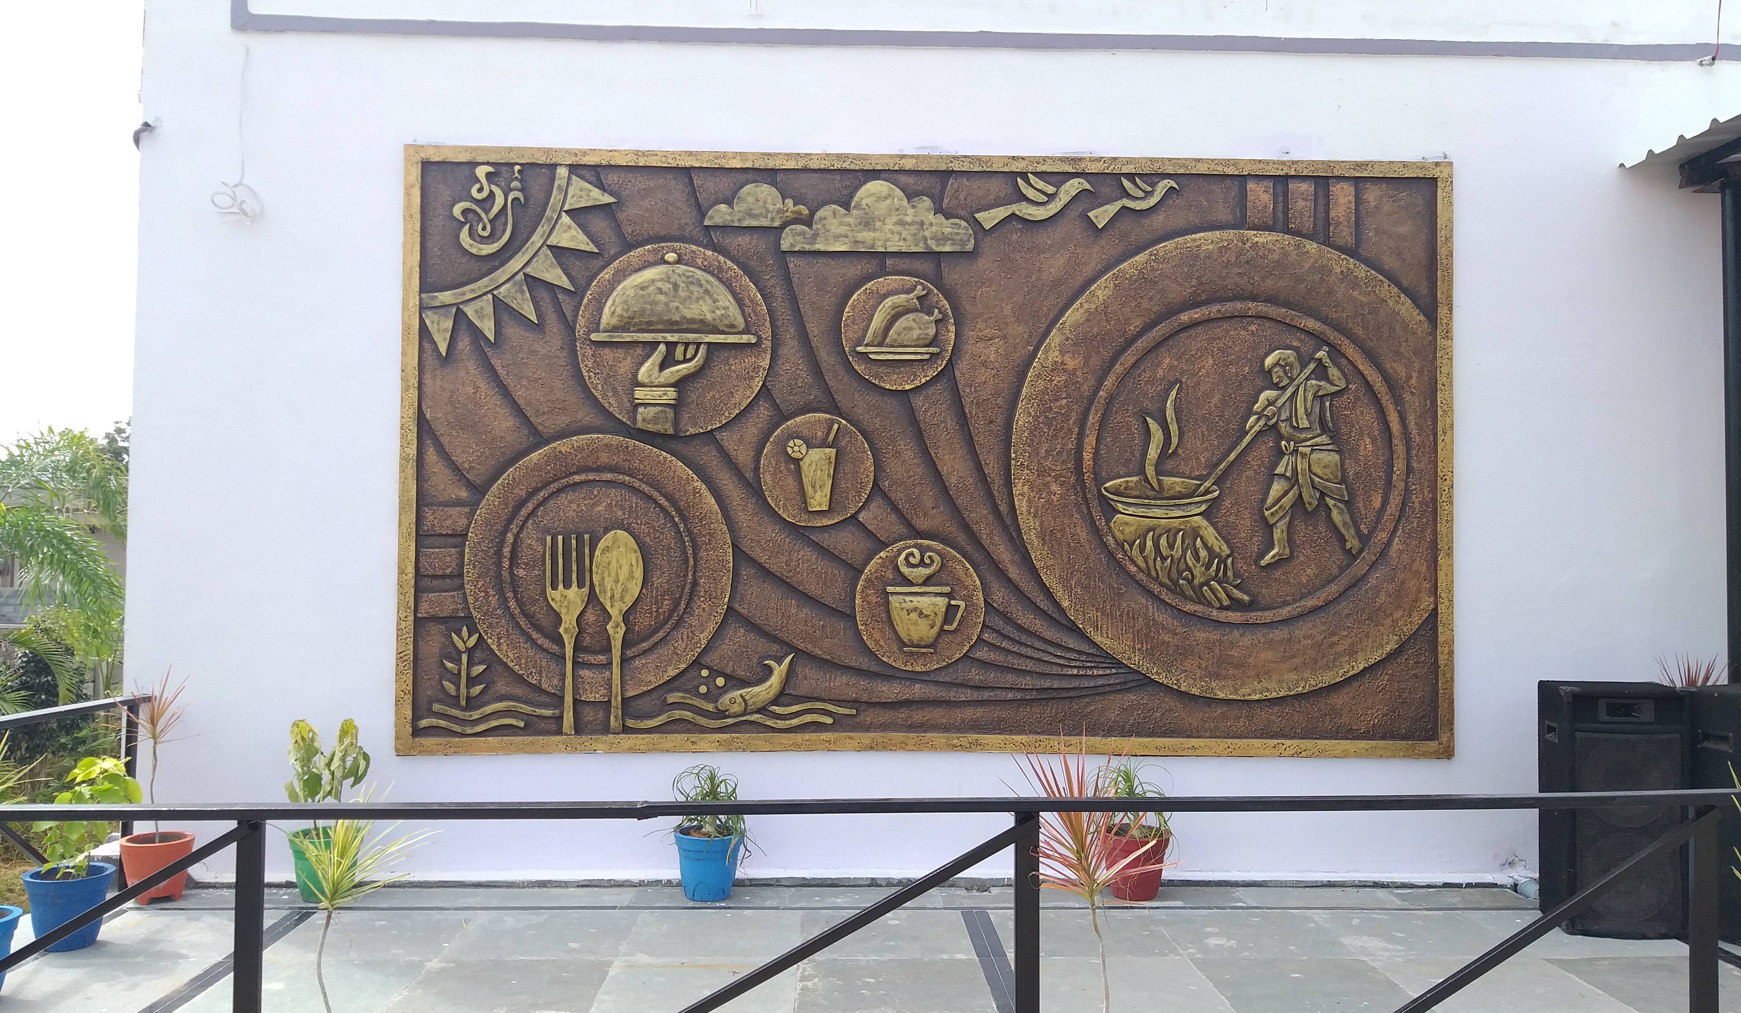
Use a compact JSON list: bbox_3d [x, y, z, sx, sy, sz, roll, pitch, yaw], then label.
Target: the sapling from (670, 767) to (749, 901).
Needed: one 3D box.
[{"bbox_3d":[-0.649,1.319,5.337,0.327,0.532,0.312,1,-2,-2],"label":"sapling"}]

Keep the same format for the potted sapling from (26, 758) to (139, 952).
[{"bbox_3d":[-2.797,1.217,4.642,0.408,0.658,0.383,1,-2,-2],"label":"potted sapling"}]

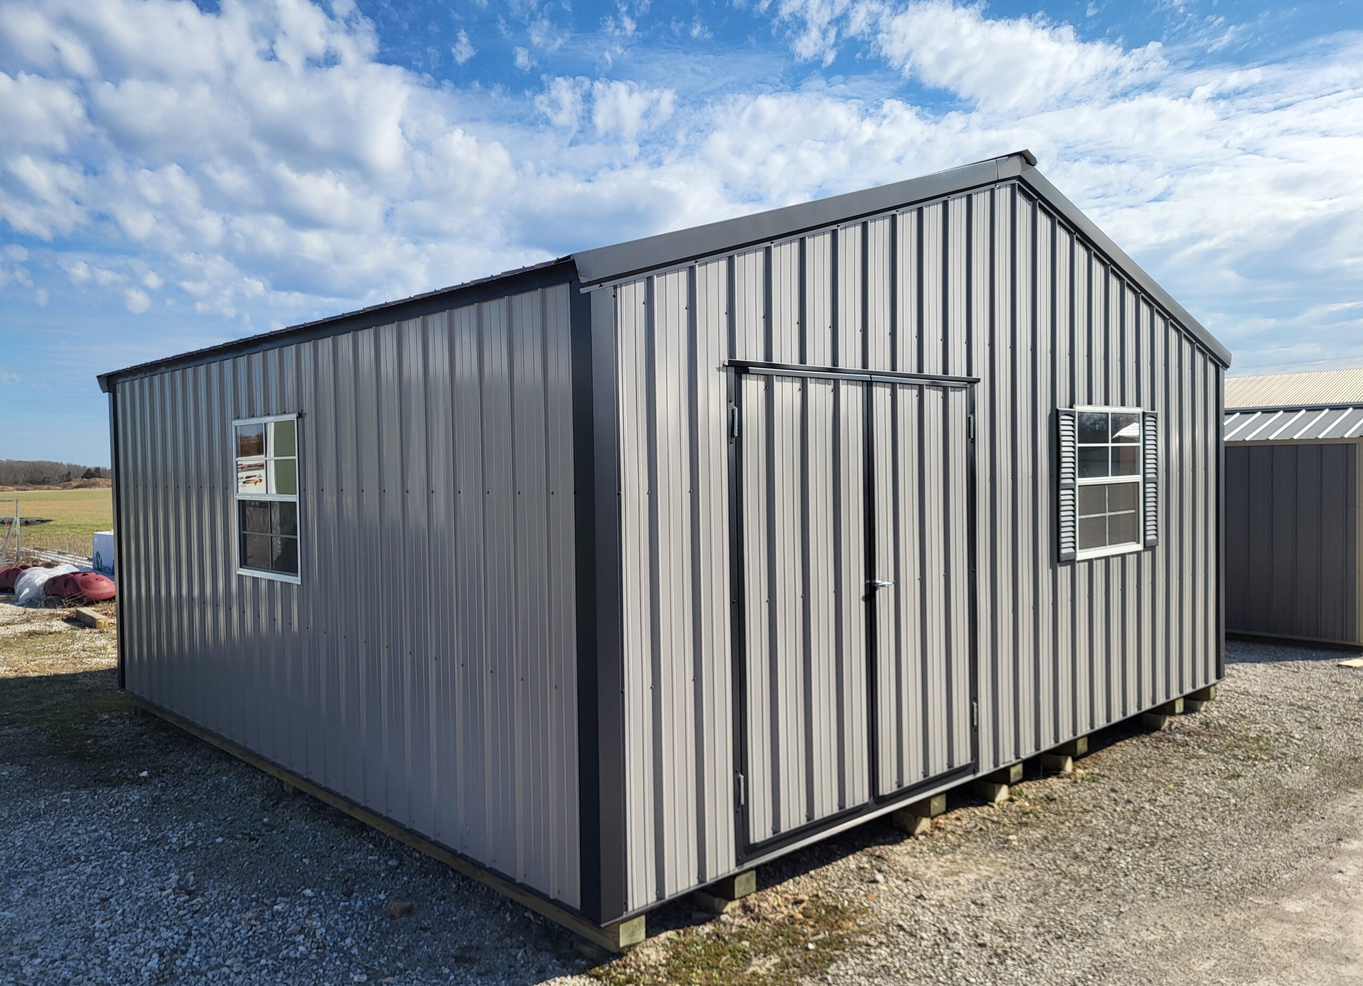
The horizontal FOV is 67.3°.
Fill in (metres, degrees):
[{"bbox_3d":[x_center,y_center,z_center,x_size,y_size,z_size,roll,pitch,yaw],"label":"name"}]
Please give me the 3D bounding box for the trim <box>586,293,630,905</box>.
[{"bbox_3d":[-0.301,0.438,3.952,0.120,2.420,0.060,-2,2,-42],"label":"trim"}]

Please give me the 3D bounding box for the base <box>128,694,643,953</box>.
[{"bbox_3d":[-2.348,1.693,6.216,0.155,0.115,6.120,-3,2,-44],"label":"base"}]

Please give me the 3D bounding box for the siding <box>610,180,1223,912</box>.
[{"bbox_3d":[1.937,-0.115,5.958,5.980,3.340,0.070,-2,2,-42],"label":"siding"}]

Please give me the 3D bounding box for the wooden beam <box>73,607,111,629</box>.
[{"bbox_3d":[-7.928,1.684,13.768,0.135,0.135,1.369,-2,2,-40],"label":"wooden beam"}]

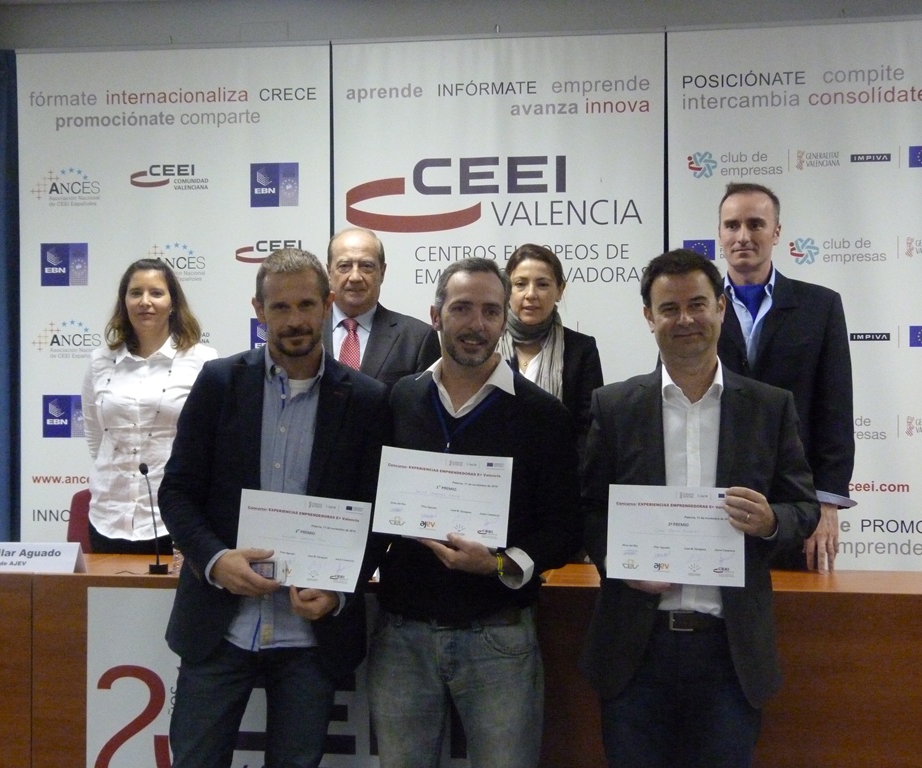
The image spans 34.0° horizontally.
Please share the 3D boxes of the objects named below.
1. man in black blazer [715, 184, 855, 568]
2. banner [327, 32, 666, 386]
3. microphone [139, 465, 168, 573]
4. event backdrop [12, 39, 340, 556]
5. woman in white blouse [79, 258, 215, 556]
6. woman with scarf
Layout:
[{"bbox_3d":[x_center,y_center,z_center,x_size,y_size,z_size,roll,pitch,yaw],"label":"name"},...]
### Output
[{"bbox_3d":[0.830,0.340,4.241,0.560,1.810,0.340,0,1,7],"label":"man in black blazer"},{"bbox_3d":[0.128,-0.210,5.410,1.200,2.050,0.030,0,1,9],"label":"banner"},{"bbox_3d":[-0.817,0.361,4.040,0.075,0.296,0.110,0,1,-11],"label":"microphone"},{"bbox_3d":[-1.074,-0.216,5.609,1.217,2.050,0.030,0,1,9],"label":"event backdrop"},{"bbox_3d":[-0.941,0.441,4.560,0.440,1.640,0.290,0,1,3],"label":"woman in white blouse"},{"bbox_3d":[0.214,0.421,4.380,0.430,1.650,0.290,0,1,3],"label":"woman with scarf"}]

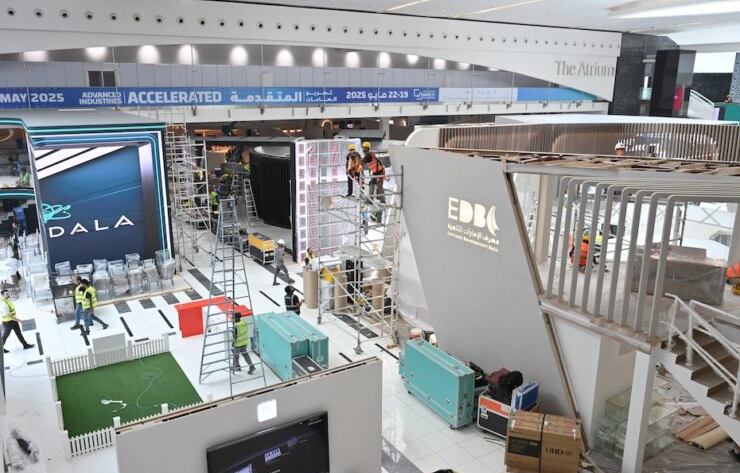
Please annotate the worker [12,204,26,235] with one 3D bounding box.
[{"bbox_3d":[-16.732,-0.788,28.275,0.550,1.730,0.400,-9,17,-31],"label":"worker"}]

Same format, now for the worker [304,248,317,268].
[{"bbox_3d":[-2.115,1.222,21.569,0.520,1.670,0.420,-8,17,-28],"label":"worker"}]

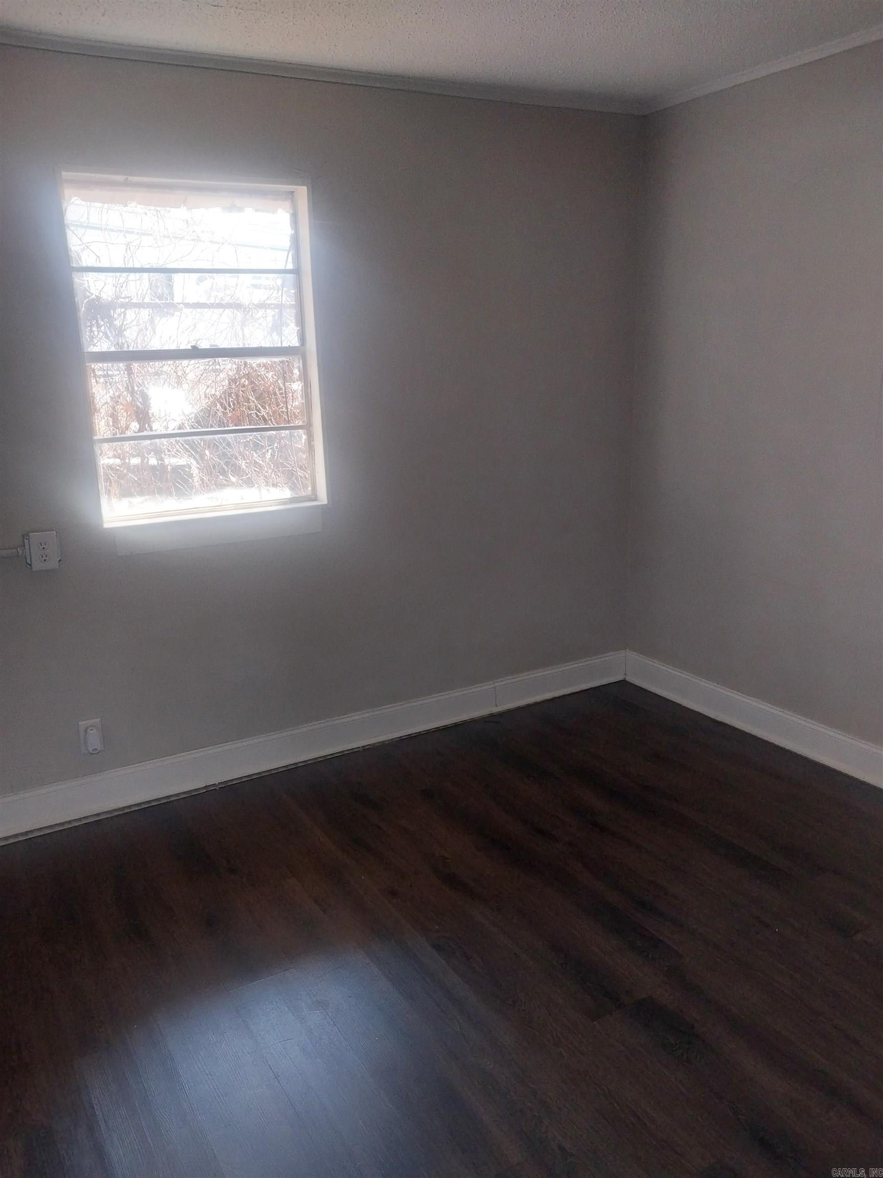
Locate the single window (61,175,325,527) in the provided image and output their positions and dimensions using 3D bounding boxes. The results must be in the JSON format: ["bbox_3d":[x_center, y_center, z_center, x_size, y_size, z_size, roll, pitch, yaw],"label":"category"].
[{"bbox_3d":[-0.796,-0.768,2.967,0.785,1.111,0.120,-10,18,-27],"label":"single window"}]

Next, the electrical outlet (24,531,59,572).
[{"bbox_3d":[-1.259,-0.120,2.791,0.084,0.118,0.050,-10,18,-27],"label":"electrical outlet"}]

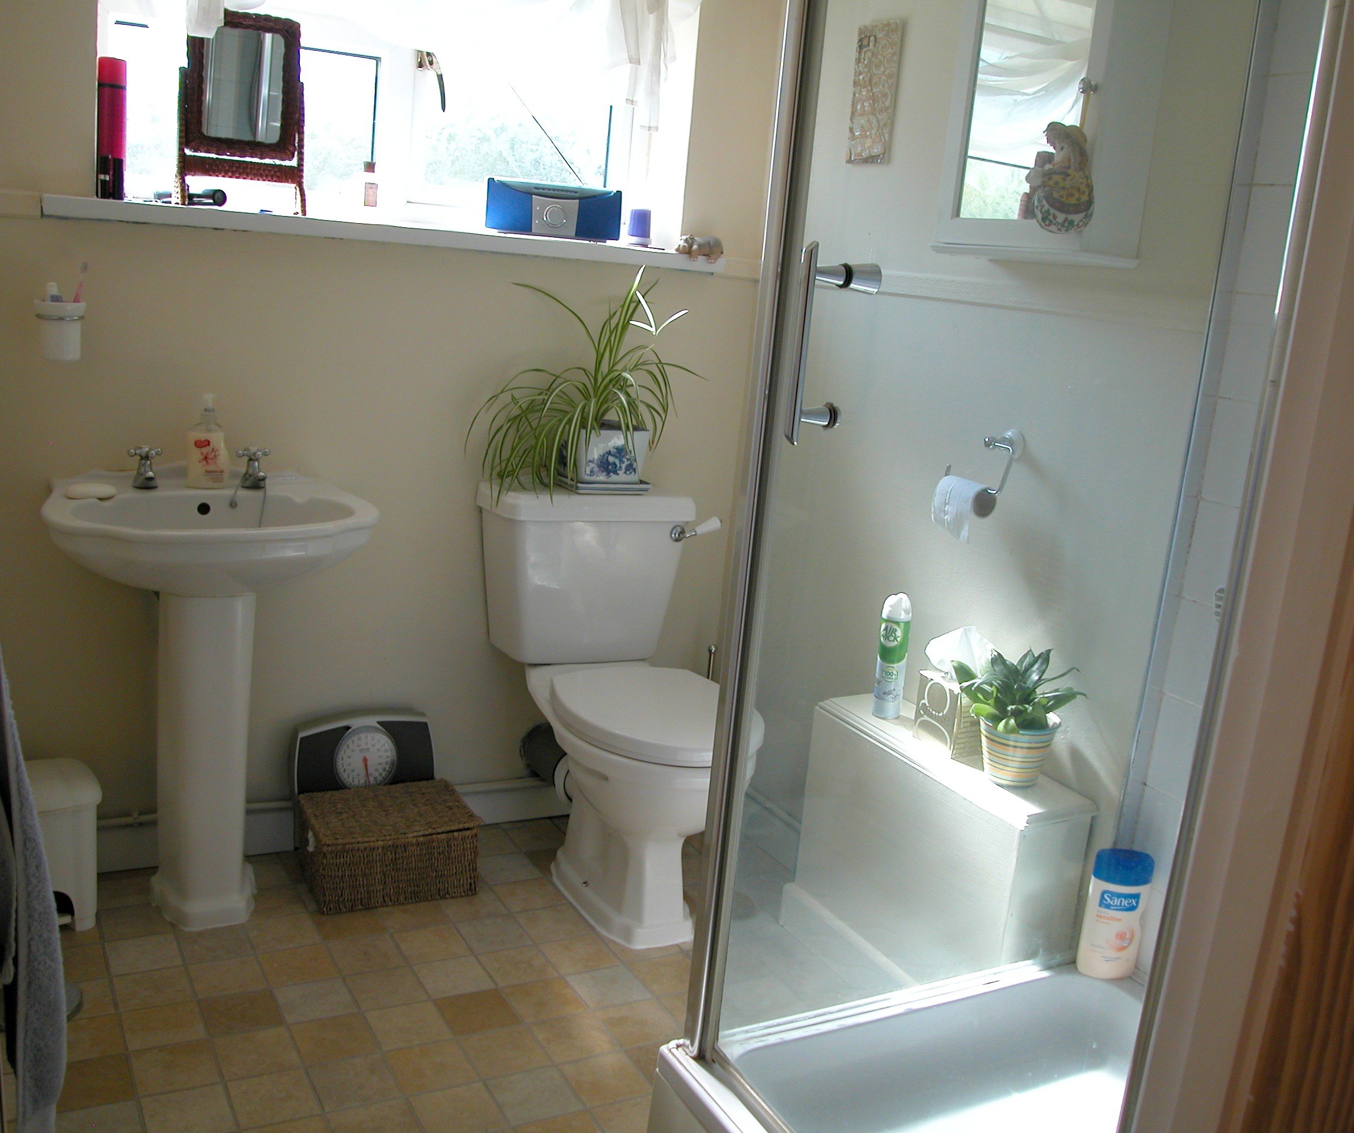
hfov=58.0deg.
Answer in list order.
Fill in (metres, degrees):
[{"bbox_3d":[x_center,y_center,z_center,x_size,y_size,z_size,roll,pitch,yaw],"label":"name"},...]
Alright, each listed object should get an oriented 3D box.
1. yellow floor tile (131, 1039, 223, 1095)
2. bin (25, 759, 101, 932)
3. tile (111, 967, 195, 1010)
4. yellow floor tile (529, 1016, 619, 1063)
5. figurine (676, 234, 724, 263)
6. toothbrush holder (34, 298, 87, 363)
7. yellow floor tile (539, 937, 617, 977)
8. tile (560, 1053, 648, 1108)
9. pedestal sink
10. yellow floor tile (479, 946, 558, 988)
[{"bbox_3d":[-0.754,0.759,1.835,0.120,0.010,0.120,-1,13,-30],"label":"yellow floor tile"},{"bbox_3d":[-1.139,0.490,2.207,0.182,0.298,0.184,-1,13,-28],"label":"bin"},{"bbox_3d":[-0.864,0.698,2.017,0.116,0.008,0.116,0,12,-30],"label":"tile"},{"bbox_3d":[-0.169,0.785,2.027,0.120,0.010,0.120,-1,13,-30],"label":"yellow floor tile"},{"bbox_3d":[0.046,-0.715,2.754,0.117,0.068,0.060,-5,15,-43],"label":"figurine"},{"bbox_3d":[-1.084,-0.414,2.148,0.087,0.106,0.090,0,12,-28],"label":"toothbrush holder"},{"bbox_3d":[-0.182,0.726,2.281,0.120,0.008,0.120,-1,13,-30],"label":"yellow floor tile"},{"bbox_3d":[-0.110,0.802,1.909,0.120,0.008,0.120,-1,13,-30],"label":"tile"},{"bbox_3d":[-0.847,0.250,2.230,0.572,0.824,0.480,-1,13,-28],"label":"pedestal sink"},{"bbox_3d":[-0.288,0.727,2.220,0.120,0.008,0.120,-1,13,-30],"label":"yellow floor tile"}]

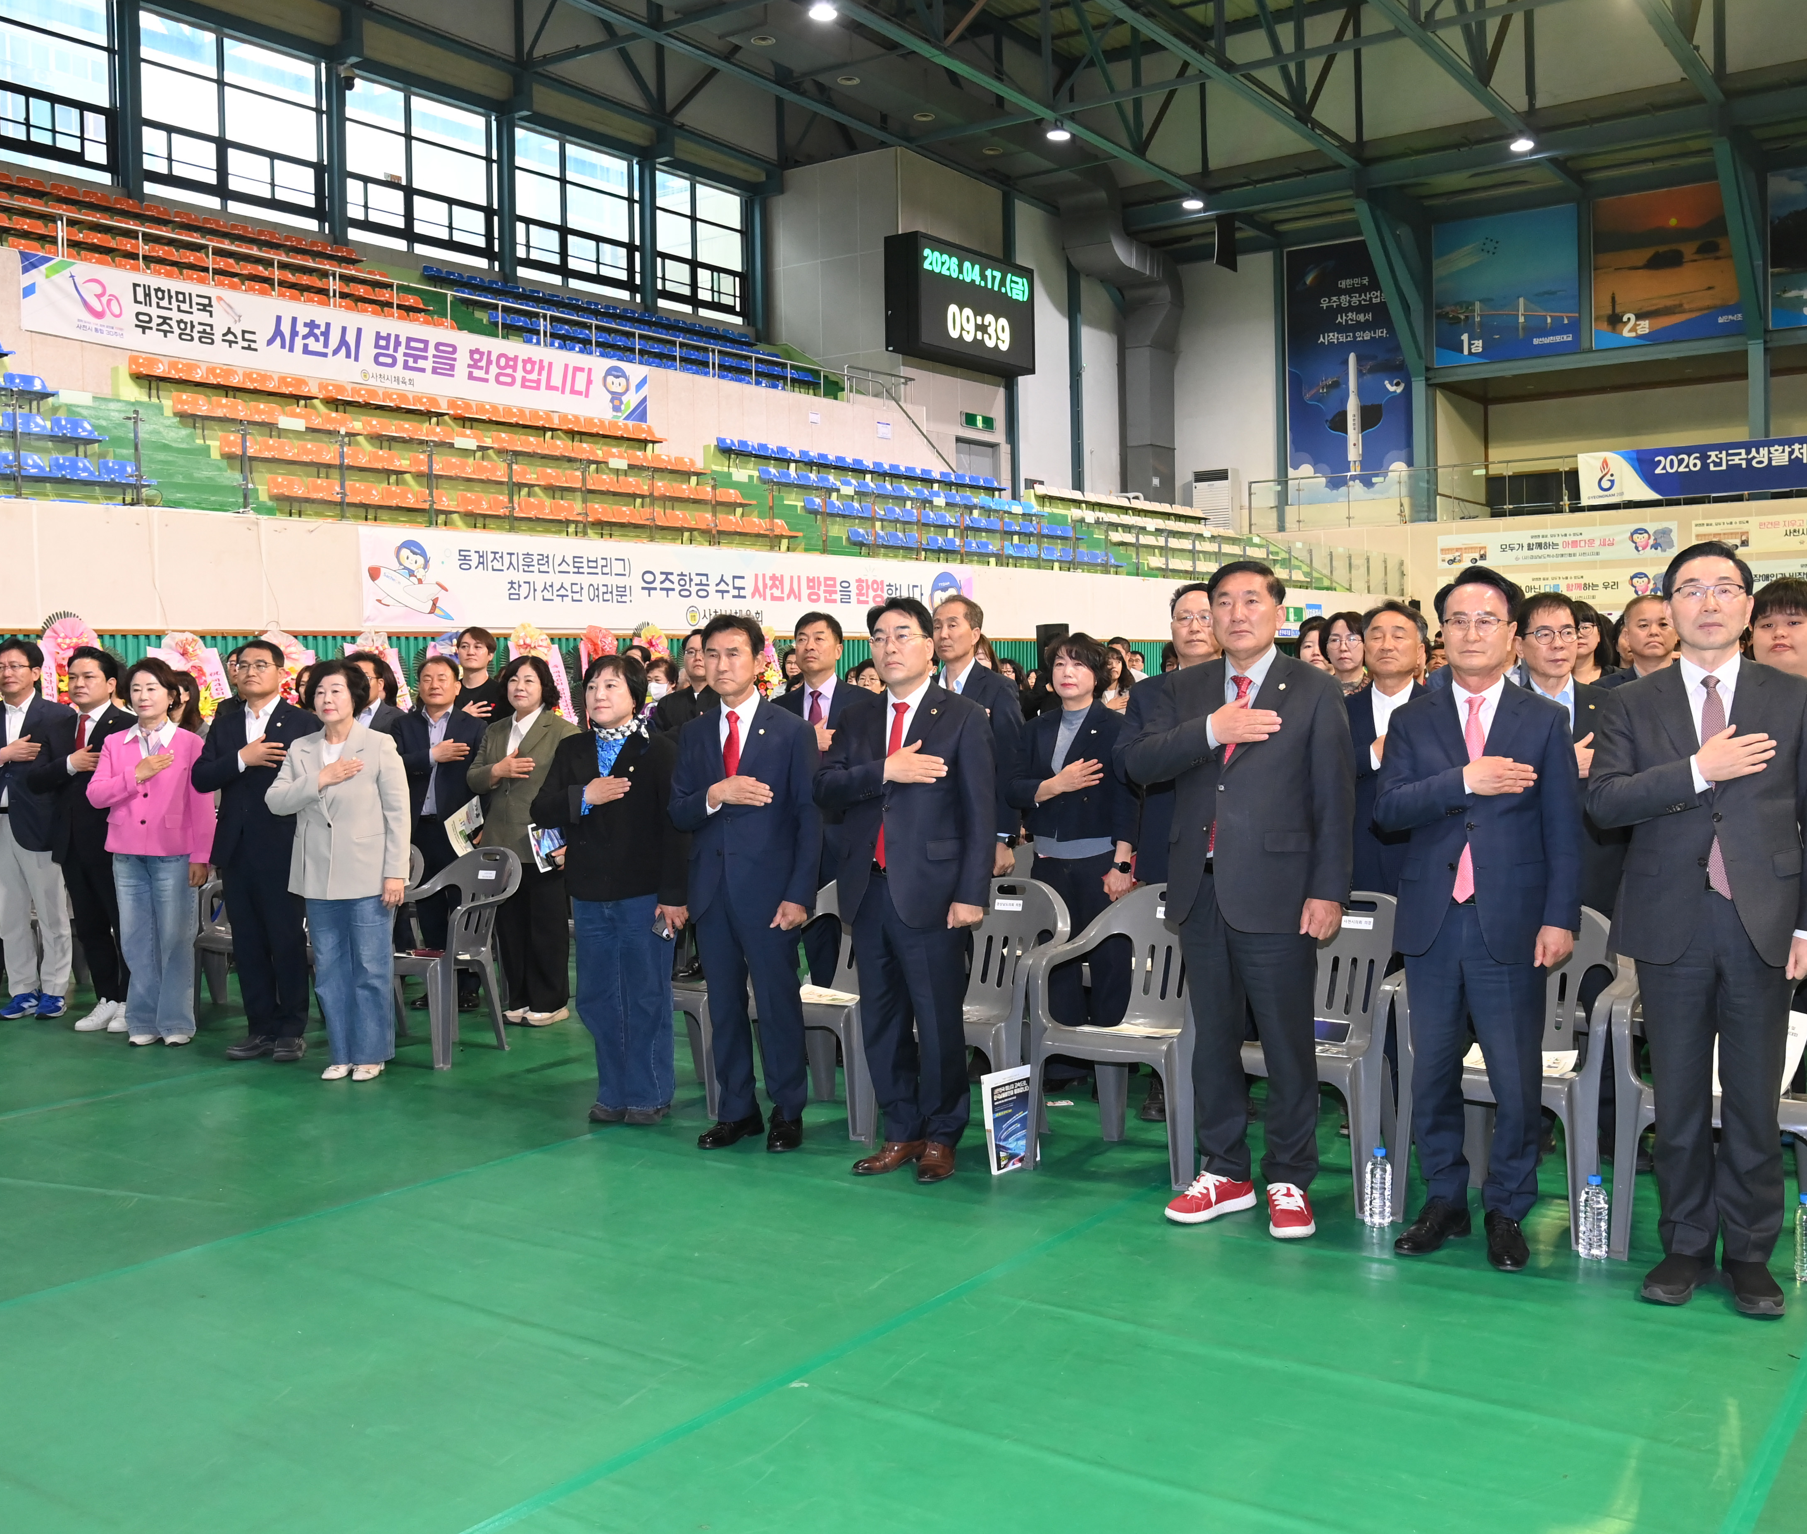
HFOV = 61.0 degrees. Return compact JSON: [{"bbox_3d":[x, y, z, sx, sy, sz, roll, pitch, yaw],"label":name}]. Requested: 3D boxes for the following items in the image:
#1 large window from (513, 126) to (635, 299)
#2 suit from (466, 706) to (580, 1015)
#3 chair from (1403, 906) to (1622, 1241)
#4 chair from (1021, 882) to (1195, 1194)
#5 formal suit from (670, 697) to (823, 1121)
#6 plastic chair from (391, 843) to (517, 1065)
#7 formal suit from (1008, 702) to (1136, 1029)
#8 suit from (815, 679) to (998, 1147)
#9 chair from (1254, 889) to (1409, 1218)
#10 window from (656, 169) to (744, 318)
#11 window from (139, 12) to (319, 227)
[{"bbox_3d":[-6.505,-10.978,30.500,0.150,2.900,3.100,1,3,39],"label":"large window"},{"bbox_3d":[-1.768,0.428,7.159,0.500,1.409,0.320,0,3,25],"label":"suit"},{"bbox_3d":[1.672,0.805,4.185,0.560,0.810,0.560,1,4,32],"label":"chair"},{"bbox_3d":[0.747,0.795,4.749,0.560,0.810,0.560,1,3,31],"label":"chair"},{"bbox_3d":[-0.522,0.477,5.091,0.530,1.418,0.340,0,3,26],"label":"formal suit"},{"bbox_3d":[-1.854,0.752,6.232,0.560,0.810,0.560,1,5,32],"label":"plastic chair"},{"bbox_3d":[0.619,0.441,5.531,0.460,1.300,0.290,0,3,24],"label":"formal suit"},{"bbox_3d":[0.008,0.424,4.665,0.490,1.390,0.310,0,3,25],"label":"suit"},{"bbox_3d":[1.184,0.813,4.490,0.550,0.810,0.540,0,3,32],"label":"chair"},{"bbox_3d":[-4.378,-11.209,33.345,0.200,2.822,2.620,1,4,38],"label":"window"},{"bbox_3d":[-10.901,-10.471,25.120,0.200,2.863,3.119,1,4,38],"label":"window"}]

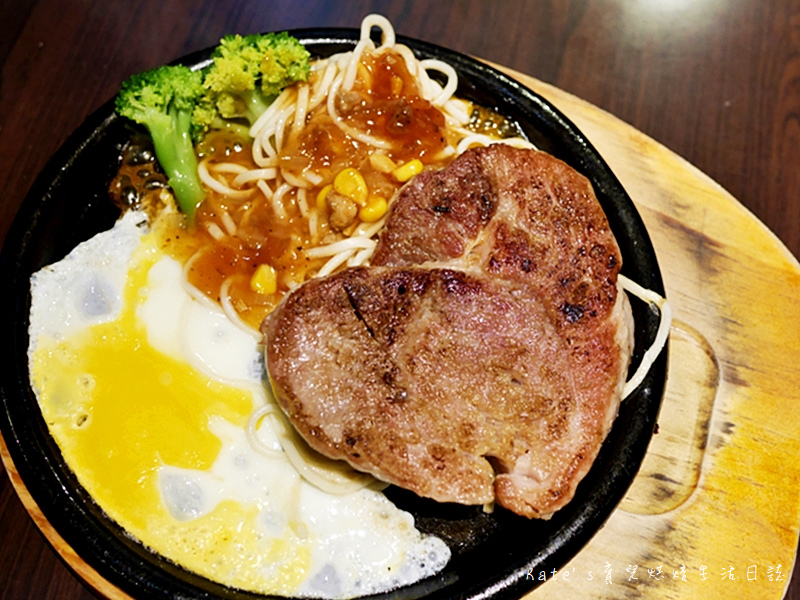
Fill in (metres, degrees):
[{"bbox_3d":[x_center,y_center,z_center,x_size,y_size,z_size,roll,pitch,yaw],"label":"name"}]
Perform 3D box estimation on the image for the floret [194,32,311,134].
[{"bbox_3d":[-0.054,-0.079,0.342,0.043,0.036,0.044,-5,91,-8],"label":"floret"}]

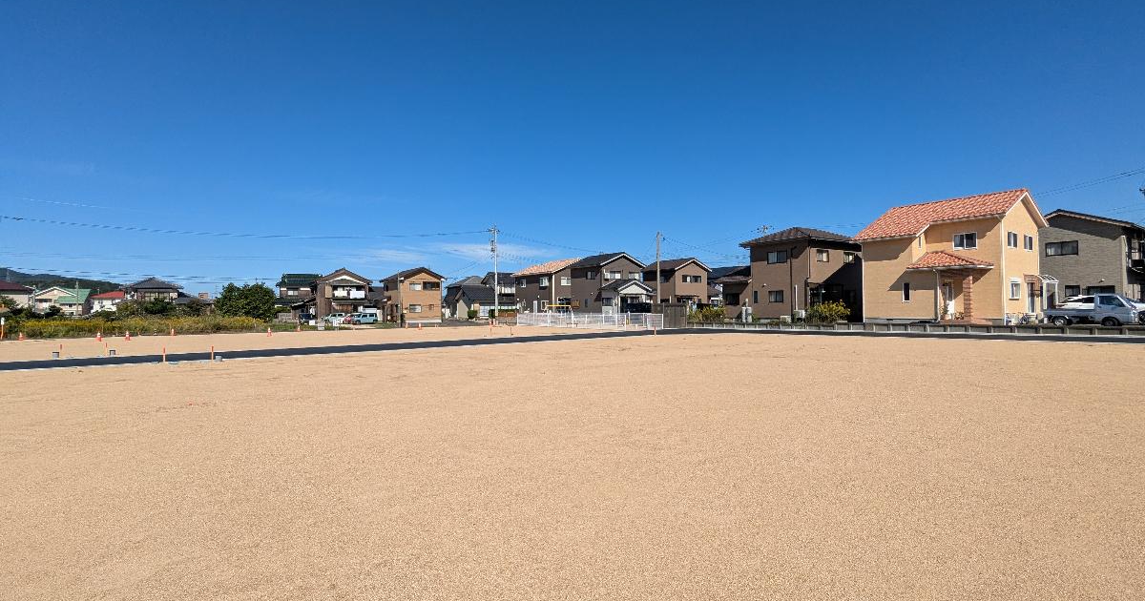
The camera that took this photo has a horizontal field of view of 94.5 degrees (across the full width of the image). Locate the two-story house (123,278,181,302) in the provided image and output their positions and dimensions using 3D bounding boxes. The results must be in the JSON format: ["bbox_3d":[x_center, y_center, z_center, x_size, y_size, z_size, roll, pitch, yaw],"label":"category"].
[{"bbox_3d":[-77.647,0.000,98.000,7.800,8.200,7.000,-1,-1,-25],"label":"two-story house"}]

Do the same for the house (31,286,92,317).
[{"bbox_3d":[-140.946,0.526,146.000,11.000,9.000,9.000,-1,-1,-29],"label":"house"}]

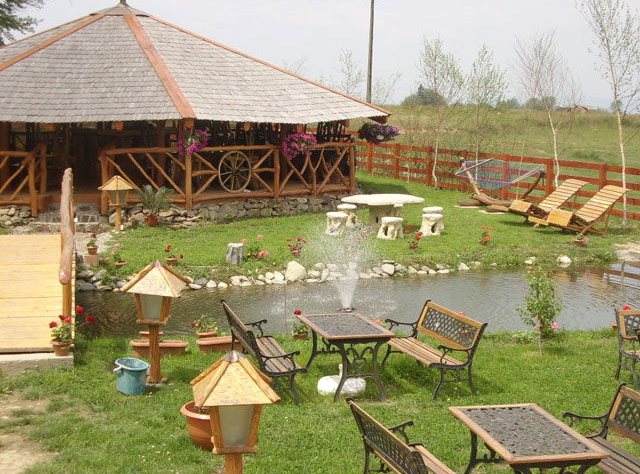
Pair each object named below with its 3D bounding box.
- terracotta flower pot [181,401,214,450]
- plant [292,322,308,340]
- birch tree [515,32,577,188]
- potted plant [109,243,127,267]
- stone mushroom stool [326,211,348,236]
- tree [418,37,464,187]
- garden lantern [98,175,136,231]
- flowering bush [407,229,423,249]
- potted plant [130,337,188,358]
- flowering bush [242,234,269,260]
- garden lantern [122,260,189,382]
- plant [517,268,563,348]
[{"bbox_3d":[-0.962,1.642,7.050,0.485,0.350,0.485,1,8,0],"label":"terracotta flower pot"},{"bbox_3d":[-0.252,1.218,10.600,0.210,0.210,0.200,1,8,0],"label":"plant"},{"bbox_3d":[7.215,-3.855,26.028,1.860,5.500,1.730,1,8,0],"label":"birch tree"},{"bbox_3d":[-3.671,0.325,14.785,0.320,0.410,0.300,0,8,-14],"label":"potted plant"},{"bbox_3d":[0.413,-0.316,18.818,0.500,0.450,0.500,2,8,1],"label":"stone mushroom stool"},{"bbox_3d":[3.938,-3.998,26.185,1.500,4.750,1.500,3,8,8],"label":"tree"},{"bbox_3d":[-4.594,-0.765,18.500,0.630,1.270,0.630,7,10,33],"label":"garden lantern"},{"bbox_3d":[1.966,0.031,16.865,0.330,0.400,0.310,1,8,0],"label":"flowering bush"},{"bbox_3d":[-1.918,1.317,9.714,0.680,0.190,0.230,1,8,0],"label":"potted plant"},{"bbox_3d":[-1.219,0.156,15.397,0.500,0.470,0.420,1,8,0],"label":"flowering bush"},{"bbox_3d":[-1.726,0.902,8.615,0.600,1.340,0.600,2,8,3],"label":"garden lantern"},{"bbox_3d":[2.983,0.917,11.057,0.600,0.950,0.600,1,8,0],"label":"plant"}]

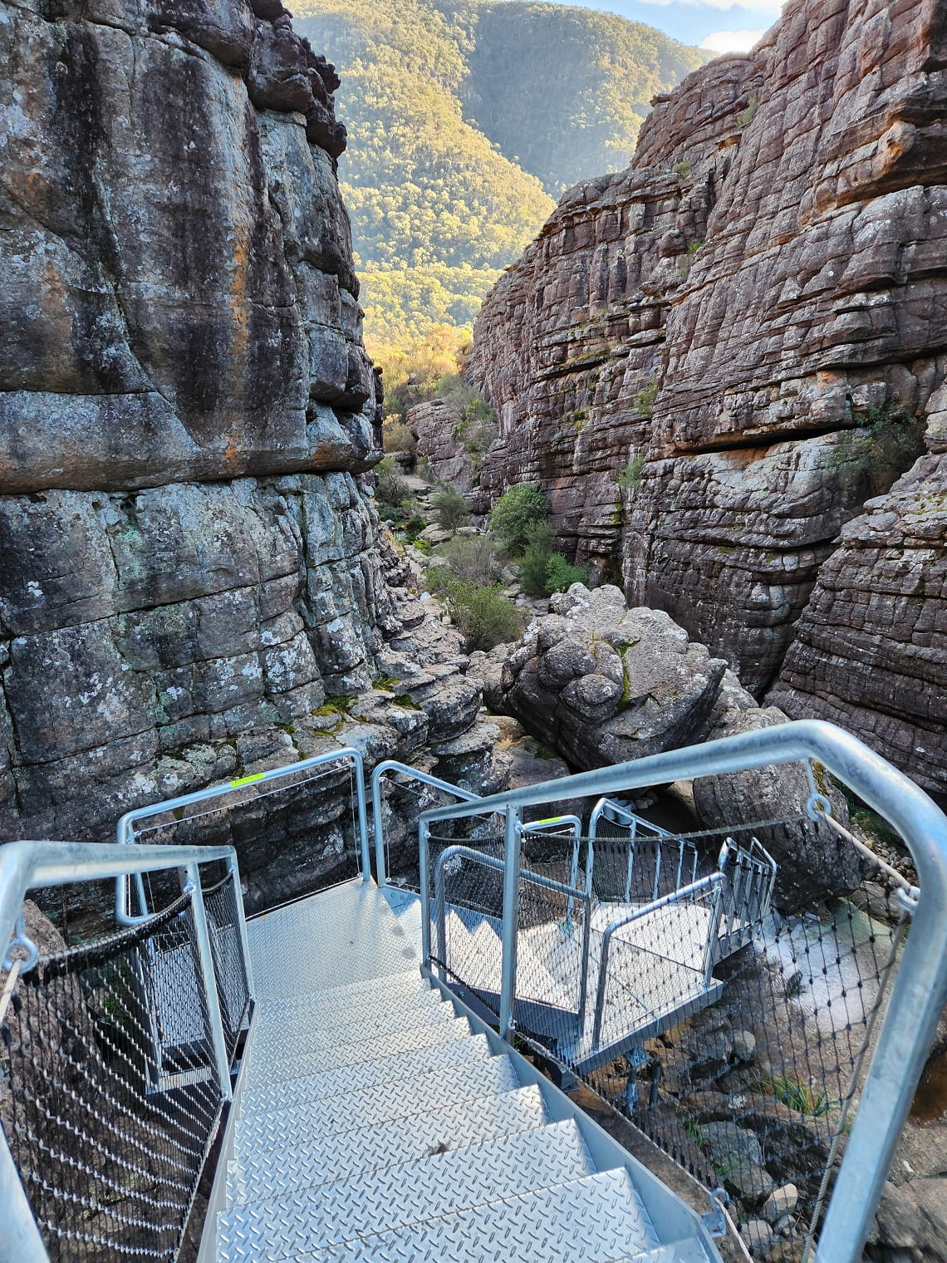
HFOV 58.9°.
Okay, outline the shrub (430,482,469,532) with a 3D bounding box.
[{"bbox_3d":[-0.665,-3.659,24.600,1.180,1.360,1.150,-1,22,-1],"label":"shrub"}]

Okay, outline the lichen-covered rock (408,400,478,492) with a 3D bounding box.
[{"bbox_3d":[-0.948,-6.272,28.300,2.500,3.000,2.400,-1,22,-2],"label":"lichen-covered rock"}]

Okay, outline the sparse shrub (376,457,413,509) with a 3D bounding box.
[{"bbox_3d":[-2.522,-4.601,26.000,1.350,1.550,1.250,-2,22,-5],"label":"sparse shrub"}]

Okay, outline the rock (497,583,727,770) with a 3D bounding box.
[{"bbox_3d":[2.263,0.781,13.700,3.550,2.600,3.000,4,23,10],"label":"rock"}]

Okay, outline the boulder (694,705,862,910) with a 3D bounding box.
[{"bbox_3d":[4.026,2.317,11.100,1.980,2.250,2.100,9,24,21],"label":"boulder"}]

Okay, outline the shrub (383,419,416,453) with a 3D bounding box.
[{"bbox_3d":[-2.870,-7.352,31.500,1.450,1.250,1.350,-2,22,-5],"label":"shrub"}]

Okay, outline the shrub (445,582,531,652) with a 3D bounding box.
[{"bbox_3d":[0.295,-0.275,17.300,1.620,1.350,1.500,0,22,1],"label":"shrub"}]

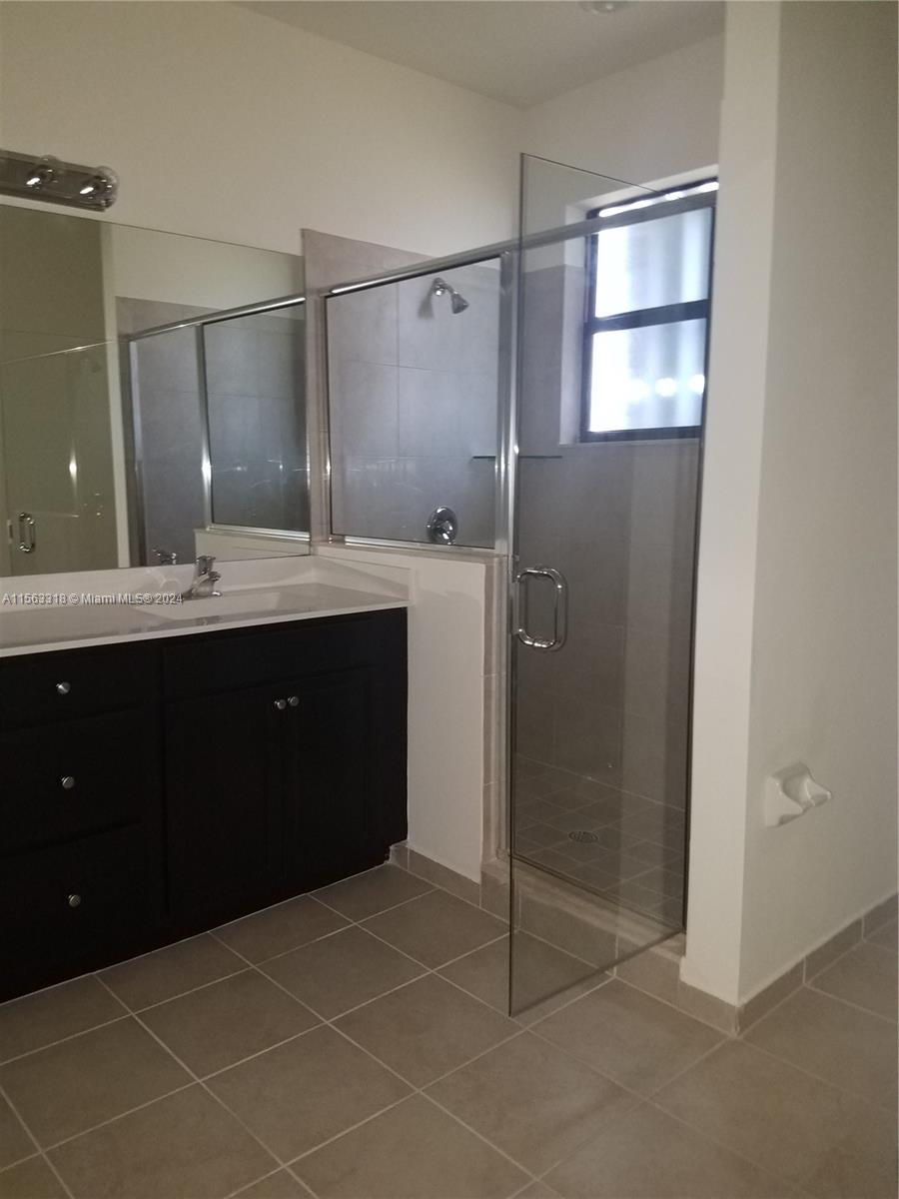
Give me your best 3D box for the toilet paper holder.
[{"bbox_3d":[0.799,0.459,2.055,0.160,0.120,0.095,-7,10,-42],"label":"toilet paper holder"}]

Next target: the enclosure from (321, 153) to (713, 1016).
[{"bbox_3d":[-0.124,-0.098,2.487,0.608,1.787,1.526,-7,10,-42],"label":"enclosure"}]

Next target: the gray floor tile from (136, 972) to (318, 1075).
[{"bbox_3d":[-0.521,0.997,2.139,0.331,0.010,0.331,-7,10,-42],"label":"gray floor tile"}]

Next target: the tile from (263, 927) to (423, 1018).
[{"bbox_3d":[-0.279,0.973,2.361,0.331,0.010,0.331,-7,10,-42],"label":"tile"}]

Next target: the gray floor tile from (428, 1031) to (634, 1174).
[{"bbox_3d":[0.172,1.032,1.862,0.331,0.010,0.331,-7,10,-42],"label":"gray floor tile"}]

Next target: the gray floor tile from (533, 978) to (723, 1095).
[{"bbox_3d":[0.416,1.006,2.085,0.331,0.010,0.331,-7,10,-42],"label":"gray floor tile"}]

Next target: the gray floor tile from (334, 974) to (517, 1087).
[{"bbox_3d":[-0.053,1.004,2.112,0.331,0.010,0.331,-7,10,-42],"label":"gray floor tile"}]

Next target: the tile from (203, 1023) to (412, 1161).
[{"bbox_3d":[-0.295,1.027,1.889,0.331,0.010,0.331,-7,10,-42],"label":"tile"}]

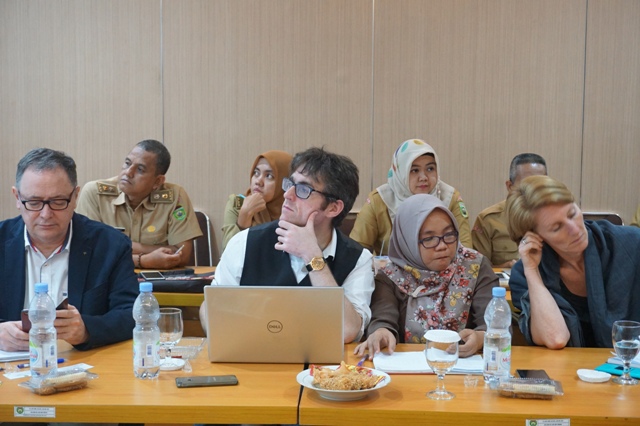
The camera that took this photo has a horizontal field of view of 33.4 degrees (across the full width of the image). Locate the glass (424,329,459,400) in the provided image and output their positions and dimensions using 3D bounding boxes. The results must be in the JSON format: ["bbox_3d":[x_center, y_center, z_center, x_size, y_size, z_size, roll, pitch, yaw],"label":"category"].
[{"bbox_3d":[0.286,0.354,2.515,0.082,0.158,0.082,0,7,0],"label":"glass"}]

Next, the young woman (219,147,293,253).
[{"bbox_3d":[-0.223,0.361,4.371,0.500,1.210,0.740,3,7,18],"label":"young woman"}]

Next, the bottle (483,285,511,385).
[{"bbox_3d":[0.438,0.301,2.647,0.067,0.236,0.067,0,7,0],"label":"bottle"}]

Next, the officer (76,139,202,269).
[{"bbox_3d":[-0.756,0.339,4.338,0.560,1.255,0.740,2,7,15],"label":"officer"}]

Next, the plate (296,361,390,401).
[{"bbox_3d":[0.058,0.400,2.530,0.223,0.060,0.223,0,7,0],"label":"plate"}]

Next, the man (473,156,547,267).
[{"bbox_3d":[0.890,0.371,4.351,0.540,1.211,0.740,0,7,-5],"label":"man"}]

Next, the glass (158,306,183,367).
[{"bbox_3d":[-0.388,0.324,2.770,0.074,0.150,0.074,0,7,0],"label":"glass"}]

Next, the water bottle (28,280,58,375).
[{"bbox_3d":[-0.687,0.291,2.672,0.068,0.233,0.068,0,7,0],"label":"water bottle"}]

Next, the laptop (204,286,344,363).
[{"bbox_3d":[-0.109,0.279,2.846,0.350,0.227,0.327,1,7,2],"label":"laptop"}]

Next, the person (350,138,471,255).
[{"bbox_3d":[0.378,0.341,4.338,0.520,1.267,0.740,0,7,0],"label":"person"}]

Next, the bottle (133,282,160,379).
[{"bbox_3d":[-0.427,0.292,2.667,0.067,0.237,0.067,0,7,0],"label":"bottle"}]

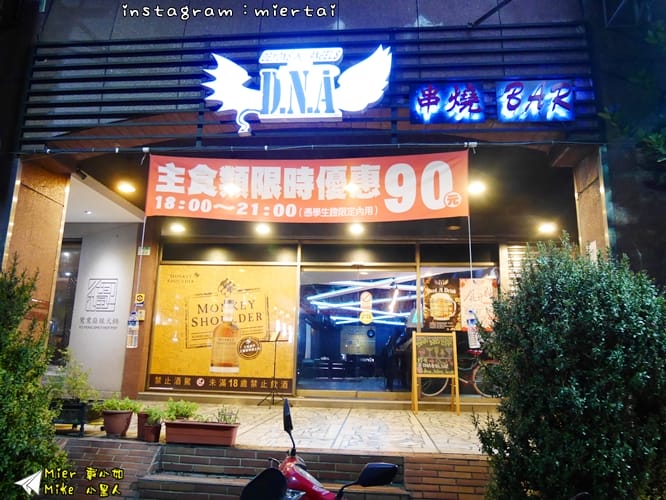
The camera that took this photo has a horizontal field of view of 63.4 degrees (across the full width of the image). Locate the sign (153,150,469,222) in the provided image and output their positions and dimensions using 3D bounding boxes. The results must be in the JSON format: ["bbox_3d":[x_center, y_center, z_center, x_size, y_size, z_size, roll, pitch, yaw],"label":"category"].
[{"bbox_3d":[-0.270,-0.584,5.003,2.997,0.661,0.050,0,-12,5],"label":"sign"}]

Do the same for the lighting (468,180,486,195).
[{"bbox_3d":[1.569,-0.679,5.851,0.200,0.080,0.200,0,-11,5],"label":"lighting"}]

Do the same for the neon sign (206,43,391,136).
[{"bbox_3d":[-0.346,-1.502,5.124,1.793,0.896,0.120,0,-12,5],"label":"neon sign"}]

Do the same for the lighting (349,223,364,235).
[{"bbox_3d":[0.383,-0.335,8.606,0.220,0.080,0.220,0,-12,5],"label":"lighting"}]

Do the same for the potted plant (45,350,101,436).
[{"bbox_3d":[-2.516,1.377,5.234,0.477,0.768,0.420,0,-12,5],"label":"potted plant"}]

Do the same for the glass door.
[{"bbox_3d":[0.378,1.234,8.368,1.858,1.984,0.070,0,-11,5],"label":"glass door"}]

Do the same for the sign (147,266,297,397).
[{"bbox_3d":[-1.718,1.236,8.537,2.293,1.977,0.050,0,-11,5],"label":"sign"}]

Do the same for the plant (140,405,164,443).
[{"bbox_3d":[-1.549,1.495,4.653,0.170,0.285,0.170,0,-11,5],"label":"plant"}]

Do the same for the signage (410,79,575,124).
[{"bbox_3d":[1.459,-1.357,4.960,1.469,0.424,0.070,0,-12,5],"label":"signage"}]

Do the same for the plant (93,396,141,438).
[{"bbox_3d":[-1.975,1.511,4.919,0.350,0.340,0.330,0,-11,5],"label":"plant"}]

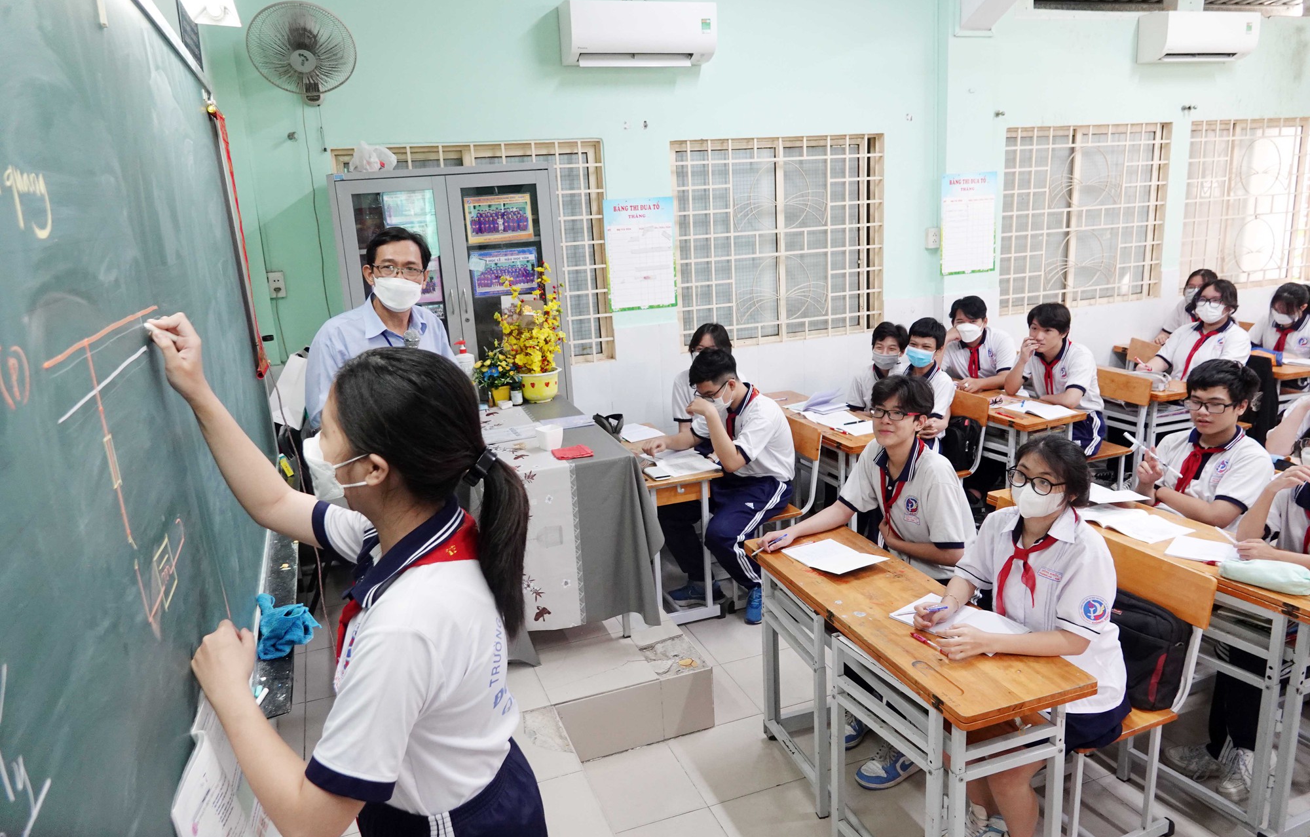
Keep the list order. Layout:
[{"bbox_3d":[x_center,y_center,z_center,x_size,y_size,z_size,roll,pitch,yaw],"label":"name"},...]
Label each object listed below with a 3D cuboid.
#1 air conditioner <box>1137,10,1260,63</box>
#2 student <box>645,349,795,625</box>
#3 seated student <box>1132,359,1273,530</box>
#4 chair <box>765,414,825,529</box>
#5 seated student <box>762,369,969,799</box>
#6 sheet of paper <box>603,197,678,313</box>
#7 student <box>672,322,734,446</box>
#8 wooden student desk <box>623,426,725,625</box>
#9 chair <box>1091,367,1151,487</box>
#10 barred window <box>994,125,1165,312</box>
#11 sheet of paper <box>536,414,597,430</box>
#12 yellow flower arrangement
[{"bbox_3d":[3.645,-2.558,5.862,0.820,0.285,0.215,-8,15,-18],"label":"air conditioner"},{"bbox_3d":[0.329,0.298,4.105,0.760,1.270,0.530,-9,15,-21],"label":"student"},{"bbox_3d":[1.950,0.412,3.303,0.680,1.260,0.480,-12,16,-30],"label":"seated student"},{"bbox_3d":[0.508,0.471,4.322,0.550,0.810,0.390,-8,15,-18],"label":"chair"},{"bbox_3d":[0.773,0.521,3.000,0.750,1.320,0.580,-12,16,-31],"label":"seated student"},{"bbox_3d":[-0.072,-0.939,5.009,0.412,0.622,0.010,-8,15,-18],"label":"sheet of paper"},{"bbox_3d":[0.224,0.140,4.740,0.700,1.280,0.450,-13,17,-32],"label":"student"},{"bbox_3d":[-0.019,0.512,4.458,0.395,0.725,1.000,-8,15,-18],"label":"wooden student desk"},{"bbox_3d":[2.511,0.167,5.038,0.460,0.830,0.390,-8,15,-18],"label":"chair"},{"bbox_3d":[2.961,-1.381,6.022,1.400,1.210,0.110,-8,15,-18],"label":"barred window"},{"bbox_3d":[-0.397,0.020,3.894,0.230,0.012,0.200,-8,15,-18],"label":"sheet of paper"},{"bbox_3d":[-0.603,-0.486,4.236,0.310,0.520,0.260,-8,15,-18],"label":"yellow flower arrangement"}]

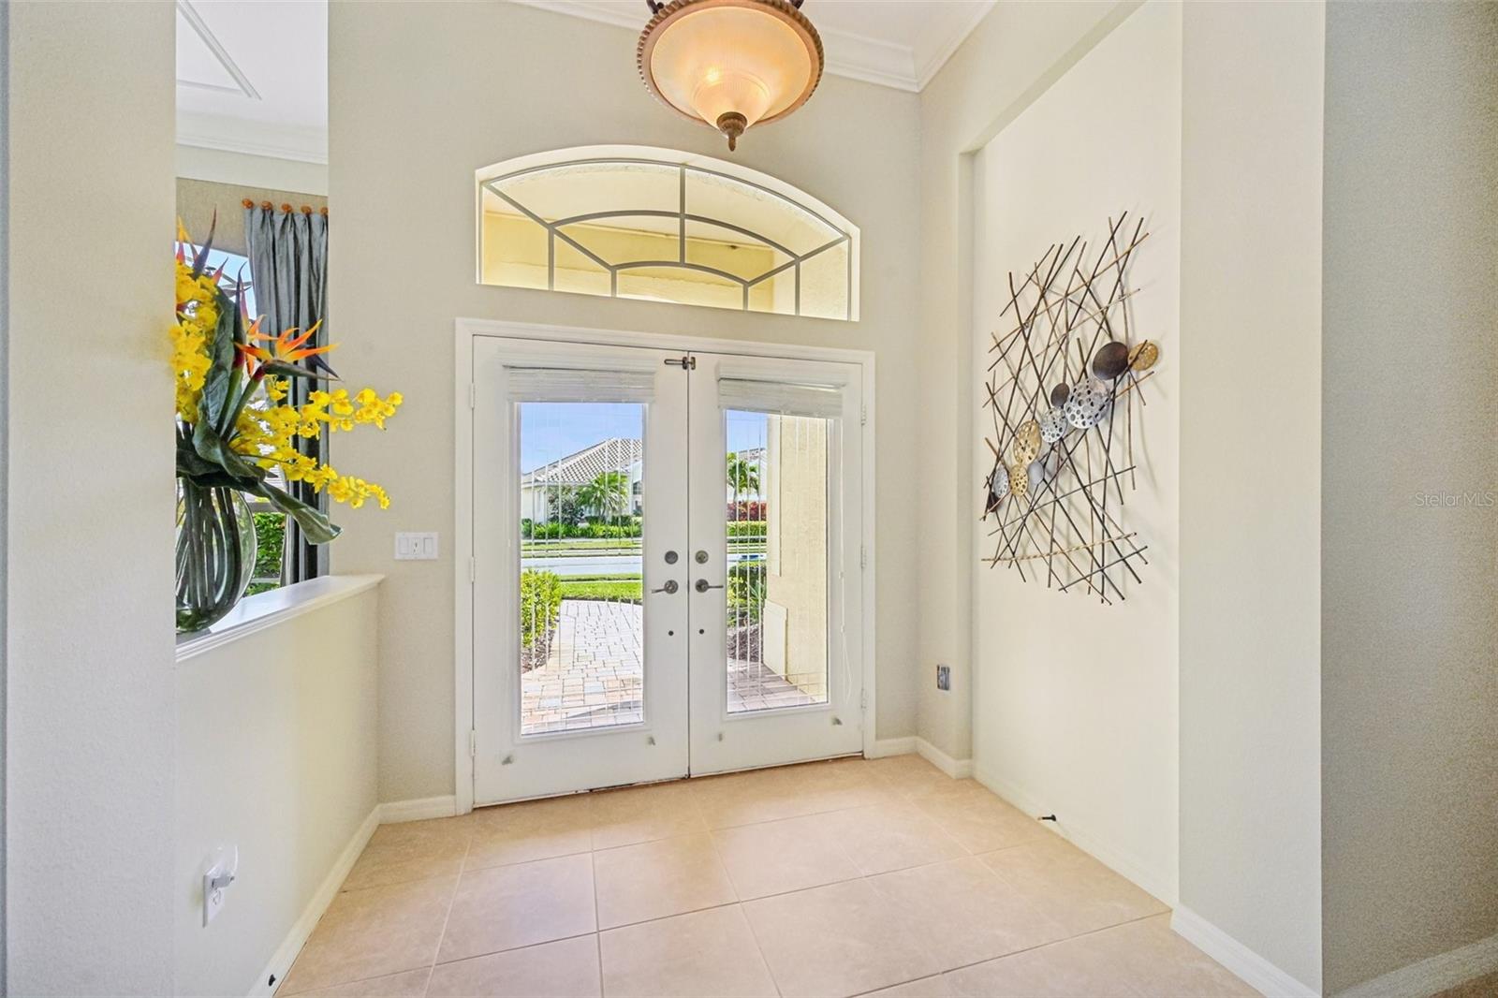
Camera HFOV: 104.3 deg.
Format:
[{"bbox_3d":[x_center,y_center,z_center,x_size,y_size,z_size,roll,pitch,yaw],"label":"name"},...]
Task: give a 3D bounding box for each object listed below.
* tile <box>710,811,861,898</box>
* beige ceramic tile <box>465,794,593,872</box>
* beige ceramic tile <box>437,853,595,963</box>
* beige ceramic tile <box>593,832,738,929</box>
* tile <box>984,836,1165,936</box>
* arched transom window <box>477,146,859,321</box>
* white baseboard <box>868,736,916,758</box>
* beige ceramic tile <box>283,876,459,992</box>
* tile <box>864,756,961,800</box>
[{"bbox_3d":[0.127,1.334,2.190,0.447,0.010,0.430,0,0,-17],"label":"tile"},{"bbox_3d":[-0.869,1.337,2.354,0.452,0.012,0.447,0,0,-17],"label":"beige ceramic tile"},{"bbox_3d":[-0.742,1.337,1.932,0.452,0.012,0.432,0,0,-17],"label":"beige ceramic tile"},{"bbox_3d":[-0.306,1.333,2.058,0.447,0.010,0.430,0,0,-17],"label":"beige ceramic tile"},{"bbox_3d":[1.101,1.341,2.033,0.408,0.012,0.432,0,0,-17],"label":"tile"},{"bbox_3d":[-0.309,-1.273,2.796,1.800,0.714,0.130,0,0,-17],"label":"arched transom window"},{"bbox_3d":[0.765,1.291,3.041,0.260,0.088,0.015,0,0,-17],"label":"white baseboard"},{"bbox_3d":[-1.142,1.336,1.812,0.380,0.012,0.432,0,0,-17],"label":"beige ceramic tile"},{"bbox_3d":[0.793,1.336,2.837,0.285,0.010,0.412,0,0,-17],"label":"tile"}]

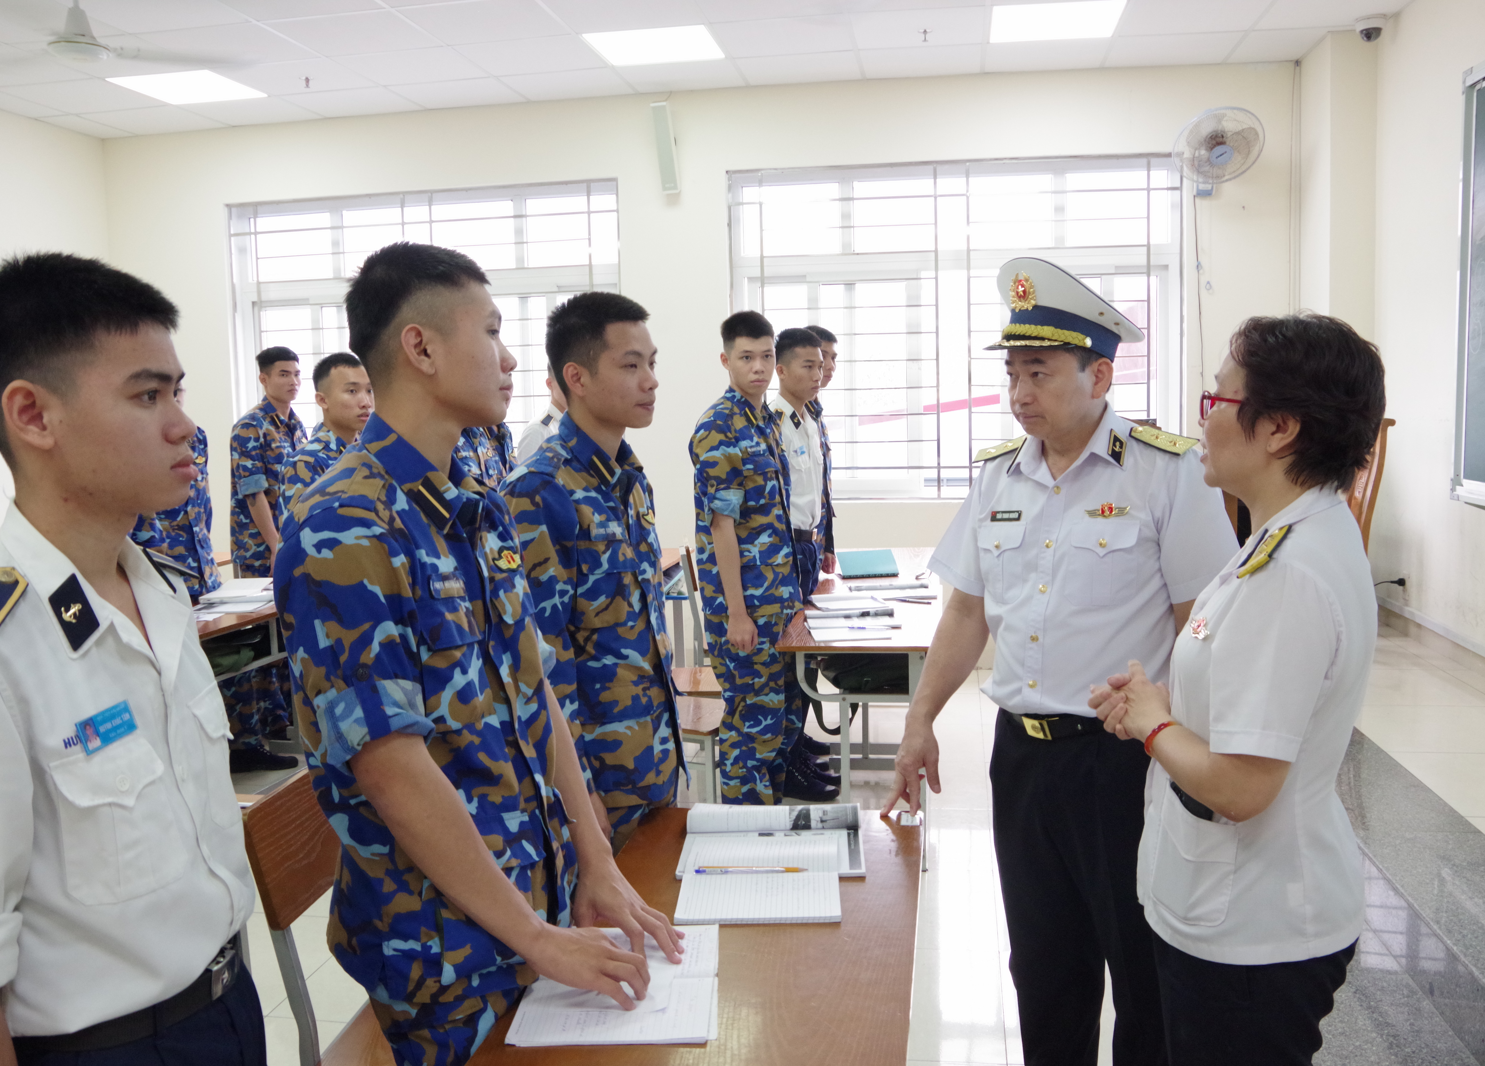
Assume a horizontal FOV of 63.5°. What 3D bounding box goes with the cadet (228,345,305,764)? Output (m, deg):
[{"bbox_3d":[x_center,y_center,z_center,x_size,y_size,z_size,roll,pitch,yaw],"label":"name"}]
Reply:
[{"bbox_3d":[-2.069,0.052,5.360,0.360,1.780,0.500,0,7,14],"label":"cadet"}]

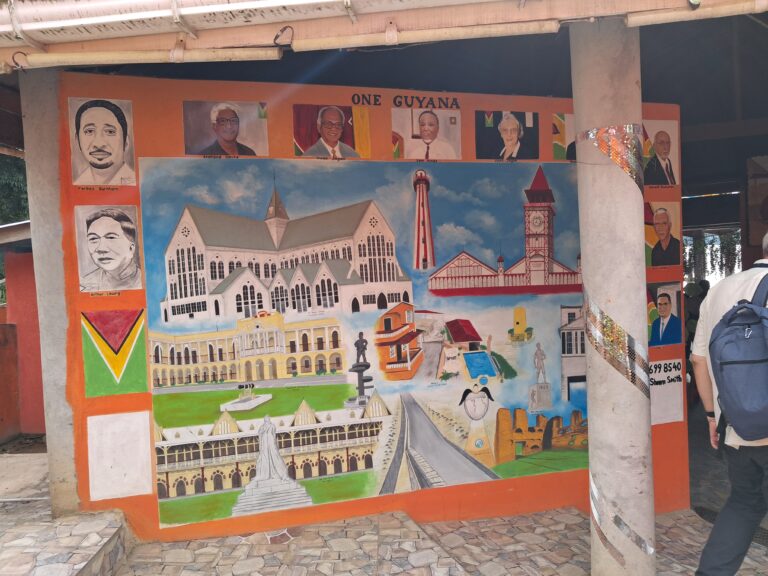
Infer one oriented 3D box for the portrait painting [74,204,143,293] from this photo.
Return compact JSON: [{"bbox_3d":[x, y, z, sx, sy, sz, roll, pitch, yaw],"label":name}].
[{"bbox_3d":[-1.327,-0.192,2.893,0.278,0.409,0.025,-3,2,-16],"label":"portrait painting"}]

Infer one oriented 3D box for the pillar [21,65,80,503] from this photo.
[{"bbox_3d":[-1.575,0.008,2.917,0.186,2.180,0.200,-3,2,-16],"label":"pillar"}]

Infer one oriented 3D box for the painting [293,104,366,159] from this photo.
[{"bbox_3d":[-0.272,-0.832,3.189,0.408,0.271,0.025,-3,2,-16],"label":"painting"}]

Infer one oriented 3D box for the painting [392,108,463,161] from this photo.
[{"bbox_3d":[0.243,-0.851,3.338,0.405,0.273,0.025,-3,2,-16],"label":"painting"}]

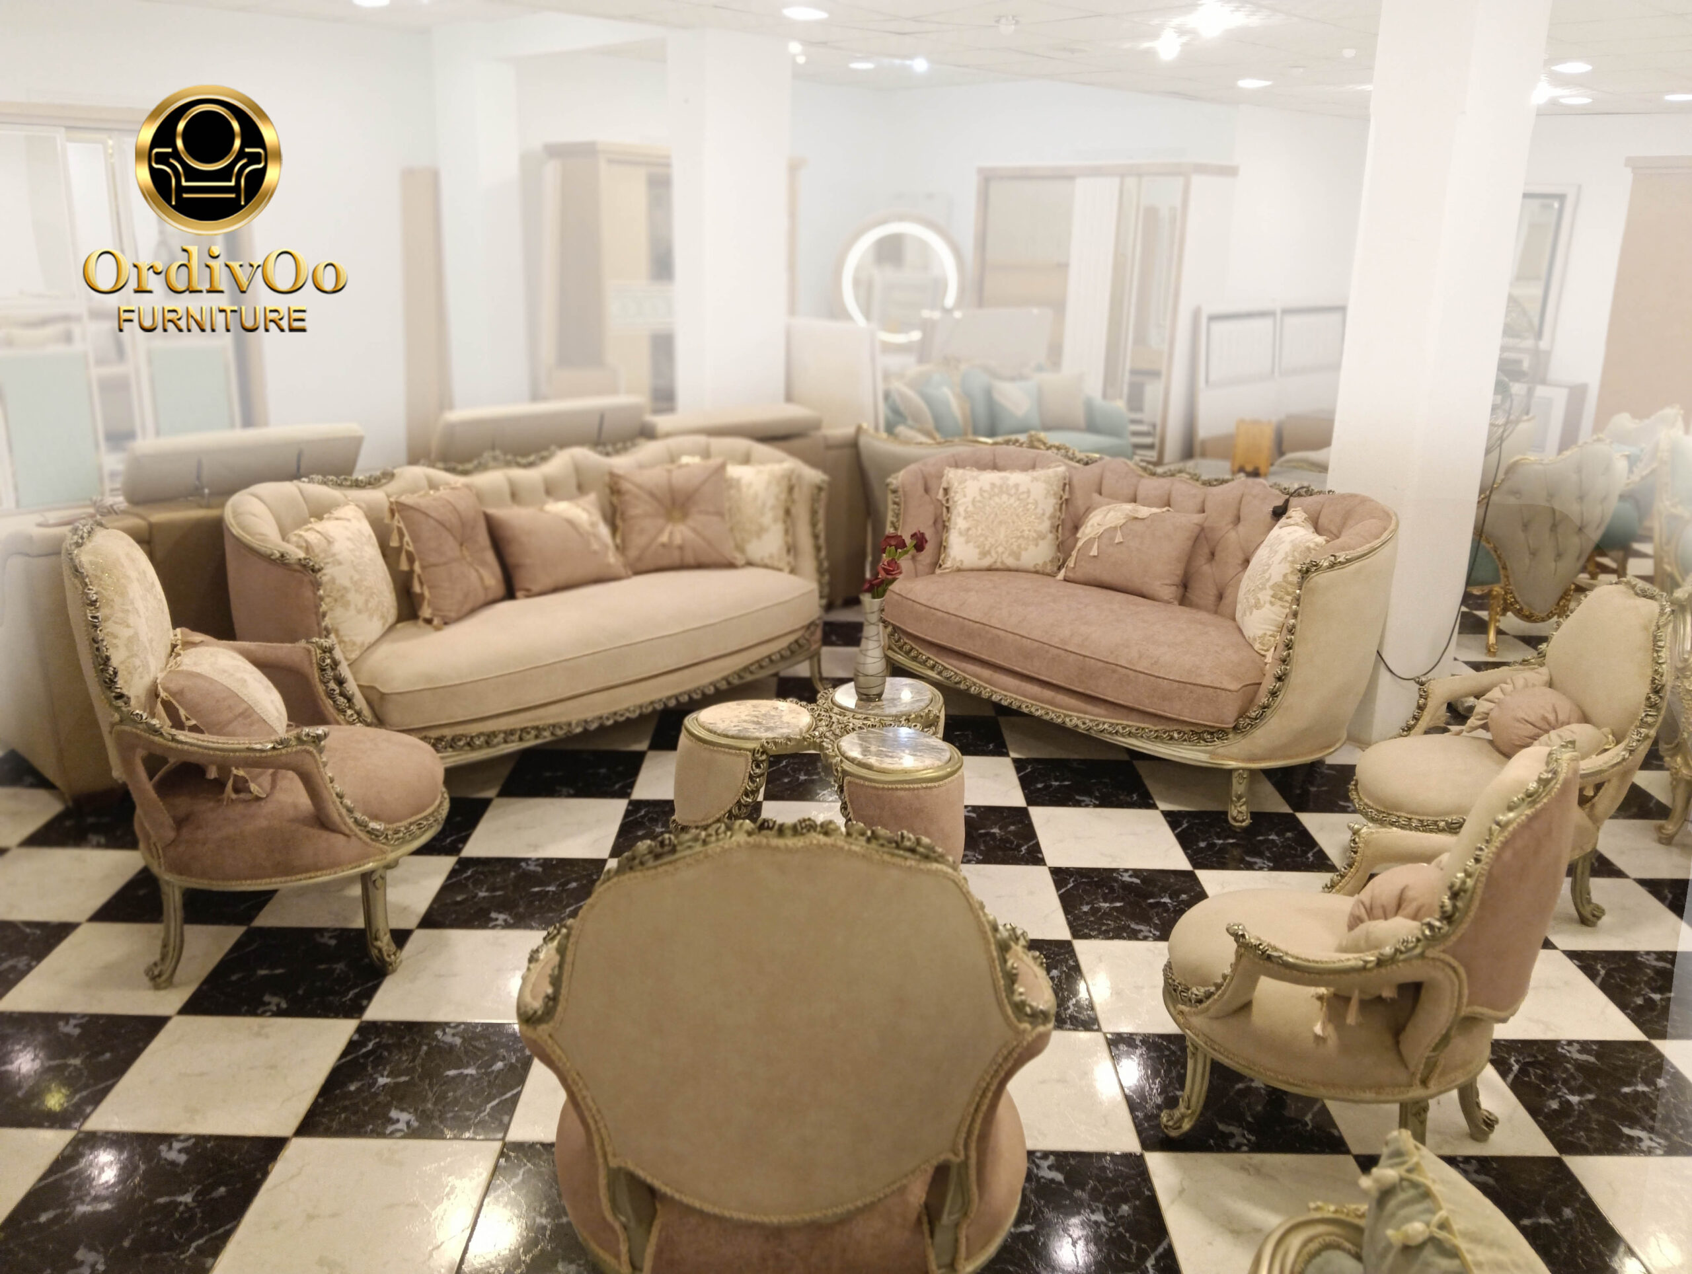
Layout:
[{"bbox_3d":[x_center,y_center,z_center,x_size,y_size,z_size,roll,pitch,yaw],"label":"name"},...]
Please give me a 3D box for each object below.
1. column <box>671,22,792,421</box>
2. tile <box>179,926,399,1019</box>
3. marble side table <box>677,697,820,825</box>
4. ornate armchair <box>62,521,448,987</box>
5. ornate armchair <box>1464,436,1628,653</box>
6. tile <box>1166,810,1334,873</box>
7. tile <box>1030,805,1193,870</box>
[{"bbox_3d":[-0.629,-1.870,7.212,0.535,2.572,0.321,-13,22,-39],"label":"column"},{"bbox_3d":[-1.243,0.767,3.030,0.400,0.010,0.390,1,17,-1],"label":"tile"},{"bbox_3d":[-0.277,0.429,3.659,0.369,0.410,0.369,1,16,-1],"label":"marble side table"},{"bbox_3d":[-1.360,0.227,3.150,0.779,1.033,0.718,-4,17,-18],"label":"ornate armchair"},{"bbox_3d":[2.819,-0.427,5.623,0.680,0.930,0.700,-6,19,-22],"label":"ornate armchair"},{"bbox_3d":[1.151,0.589,3.800,0.400,0.010,0.390,1,17,-1],"label":"tile"},{"bbox_3d":[0.772,0.597,3.919,0.410,0.010,0.410,1,16,-1],"label":"tile"}]

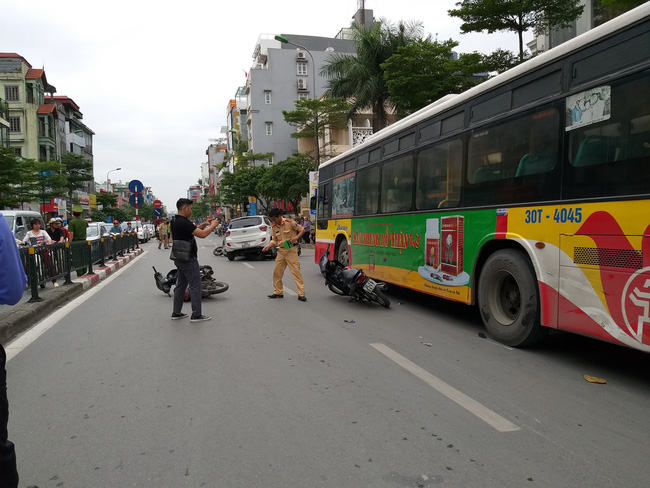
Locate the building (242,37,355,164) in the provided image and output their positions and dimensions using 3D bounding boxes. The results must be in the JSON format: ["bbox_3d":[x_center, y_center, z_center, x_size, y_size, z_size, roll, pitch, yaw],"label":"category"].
[{"bbox_3d":[-2.600,-12.400,60.800,14.000,23.000,6.500,-2,2,-16],"label":"building"}]

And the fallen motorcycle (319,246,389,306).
[{"bbox_3d":[0.360,0.580,7.620,1.050,0.680,1.880,43,-15,-18],"label":"fallen motorcycle"}]

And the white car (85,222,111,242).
[{"bbox_3d":[-11.950,-0.250,25.000,1.760,1.620,4.300,-2,2,-16],"label":"white car"}]

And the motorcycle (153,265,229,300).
[{"bbox_3d":[-2.480,0.735,9.020,1.050,0.680,1.850,4,-2,-28],"label":"motorcycle"}]

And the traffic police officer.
[{"bbox_3d":[-0.700,0.155,8.500,0.740,1.610,0.500,0,3,30],"label":"traffic police officer"}]

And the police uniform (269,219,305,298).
[{"bbox_3d":[-0.655,0.230,8.500,0.600,1.370,0.420,0,3,30],"label":"police uniform"}]

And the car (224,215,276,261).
[{"bbox_3d":[-2.650,-0.300,19.200,1.680,1.500,3.770,-8,2,6],"label":"car"}]

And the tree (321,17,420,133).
[{"bbox_3d":[2.150,-4.900,22.300,4.700,10.600,4.700,-1,2,0],"label":"tree"}]

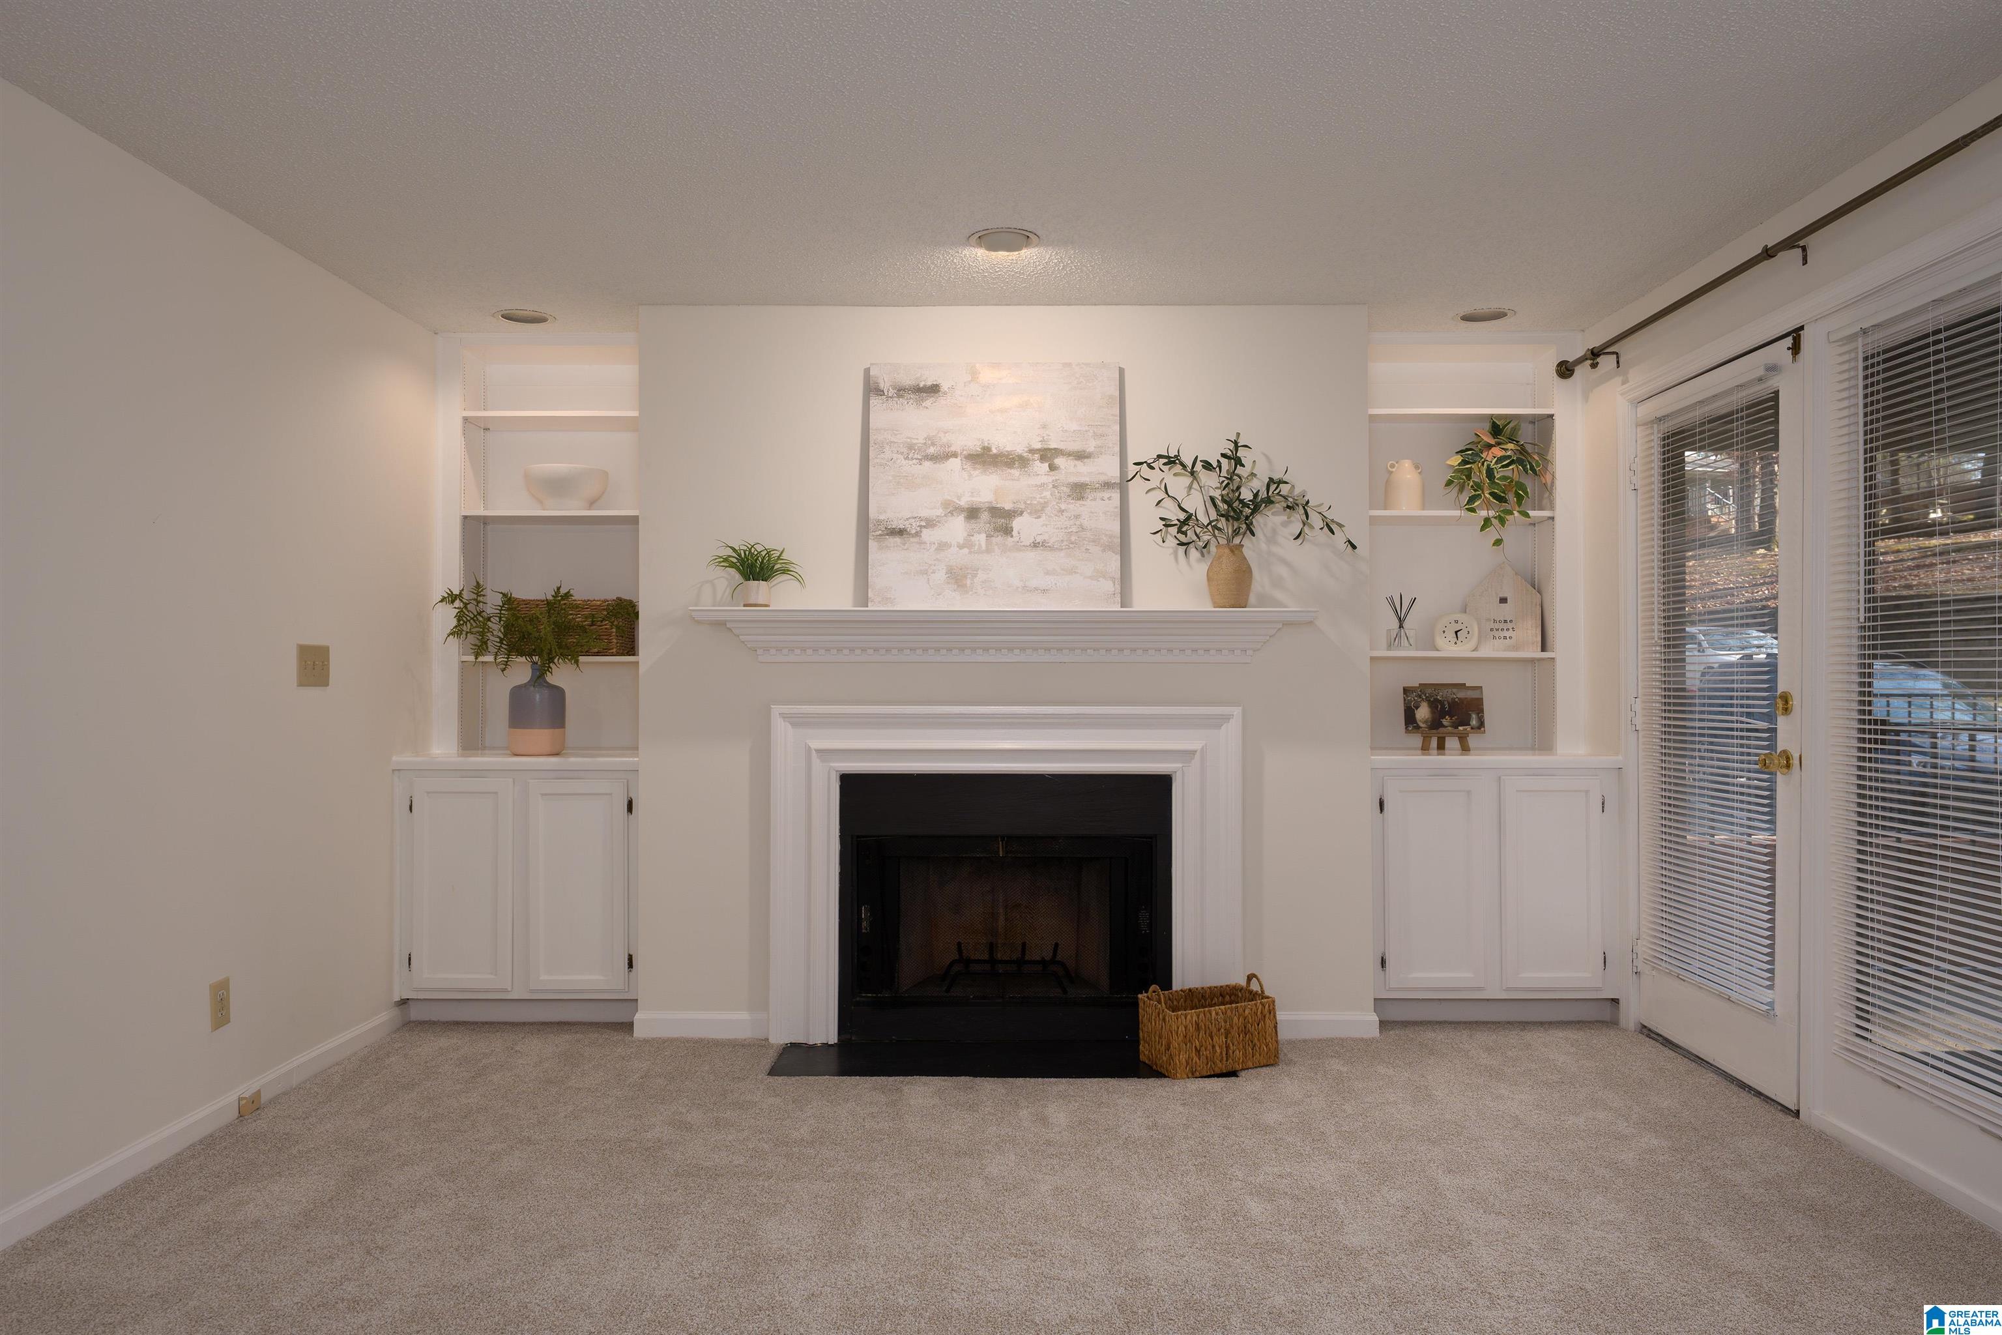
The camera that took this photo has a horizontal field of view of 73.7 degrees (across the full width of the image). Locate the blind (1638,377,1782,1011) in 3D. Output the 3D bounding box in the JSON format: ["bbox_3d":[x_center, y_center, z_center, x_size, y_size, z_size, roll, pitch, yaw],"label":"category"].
[{"bbox_3d":[2.040,0.075,3.885,0.050,1.710,0.760,0,0,1],"label":"blind"}]

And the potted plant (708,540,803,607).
[{"bbox_3d":[-0.777,-0.289,4.238,0.300,0.215,0.270,0,-1,1],"label":"potted plant"}]

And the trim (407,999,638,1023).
[{"bbox_3d":[-1.605,1.161,4.559,0.820,0.100,0.016,0,-1,1],"label":"trim"}]

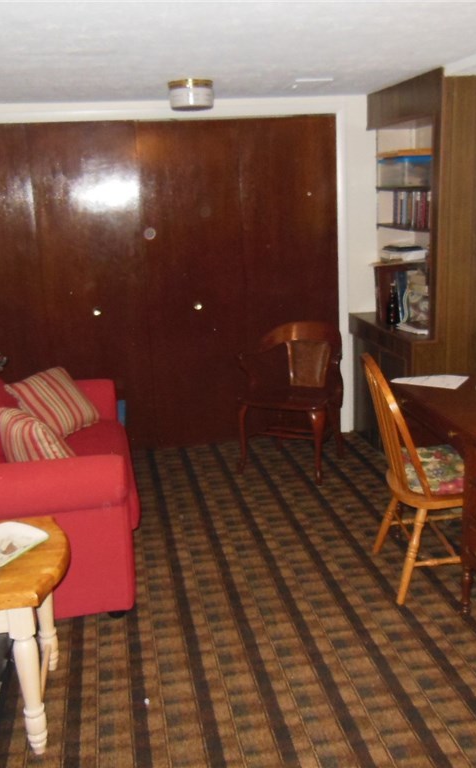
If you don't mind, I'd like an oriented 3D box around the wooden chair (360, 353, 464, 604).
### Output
[{"bbox_3d":[0.787,0.340,3.051,0.560,0.978,0.460,-4,14,-4],"label":"wooden chair"}]

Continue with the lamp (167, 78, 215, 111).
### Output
[{"bbox_3d":[-0.235,-1.460,3.751,0.224,0.132,0.224,-5,14,-9],"label":"lamp"}]

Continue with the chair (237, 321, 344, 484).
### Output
[{"bbox_3d":[0.324,0.082,4.417,0.560,0.859,0.540,4,16,25],"label":"chair"}]

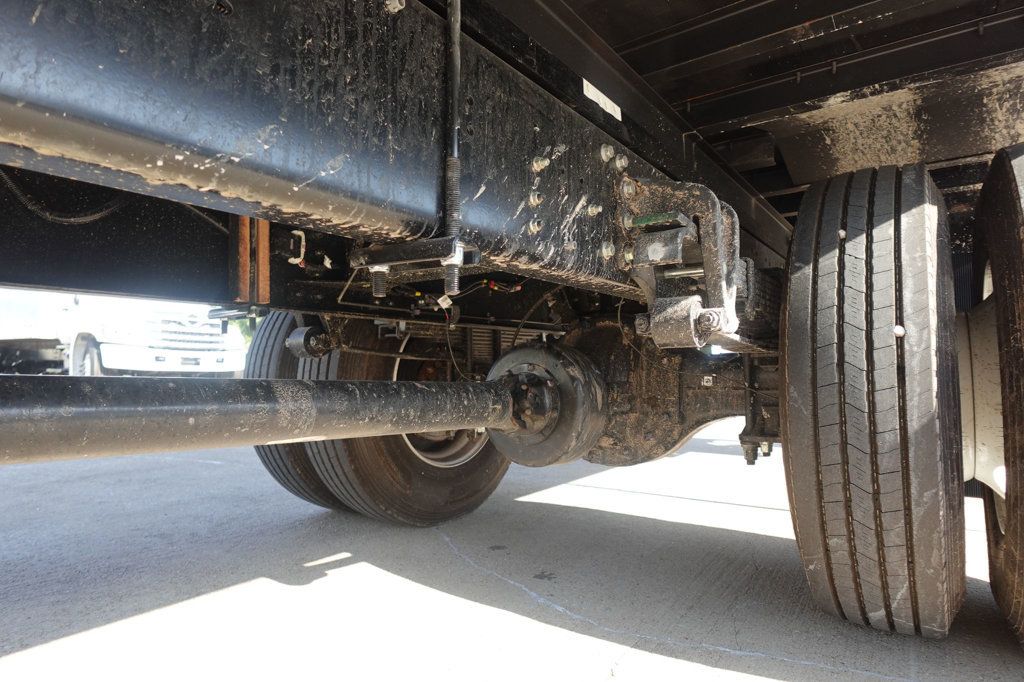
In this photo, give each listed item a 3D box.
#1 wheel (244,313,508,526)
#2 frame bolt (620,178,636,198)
[{"bbox_3d":[-0.455,0.184,2.330,0.610,1.035,1.040,-3,-3,36],"label":"wheel"},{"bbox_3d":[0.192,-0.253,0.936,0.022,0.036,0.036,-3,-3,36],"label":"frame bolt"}]

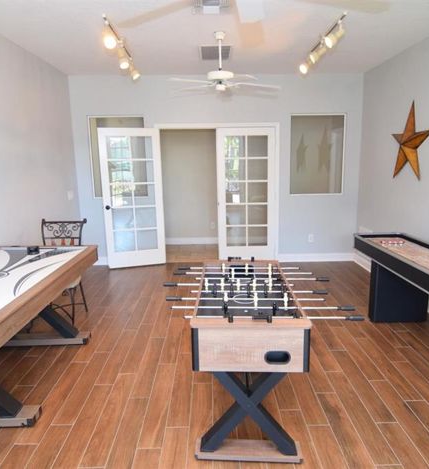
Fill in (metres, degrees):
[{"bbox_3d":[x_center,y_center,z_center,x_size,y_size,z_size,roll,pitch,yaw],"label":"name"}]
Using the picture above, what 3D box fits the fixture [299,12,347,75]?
[{"bbox_3d":[1.070,-1.889,3.169,0.210,0.250,1.050,-1,12,0],"label":"fixture"}]

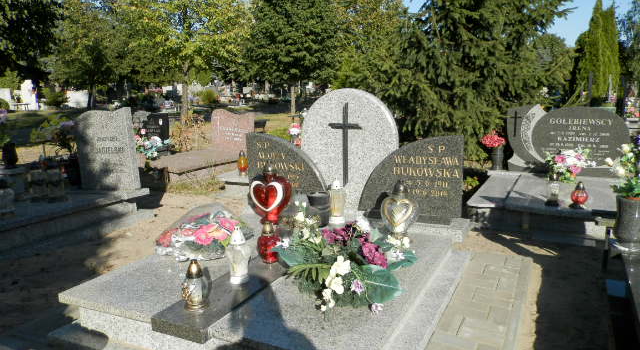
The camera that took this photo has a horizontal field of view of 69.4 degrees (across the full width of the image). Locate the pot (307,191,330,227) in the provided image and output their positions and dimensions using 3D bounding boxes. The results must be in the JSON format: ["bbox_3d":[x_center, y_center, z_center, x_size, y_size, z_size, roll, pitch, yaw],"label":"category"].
[{"bbox_3d":[-0.007,0.238,3.190,0.160,0.250,0.160,-3,9,0],"label":"pot"}]

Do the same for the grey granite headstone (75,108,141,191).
[{"bbox_3d":[-2.429,-0.280,5.269,0.800,0.890,0.100,1,10,24],"label":"grey granite headstone"}]

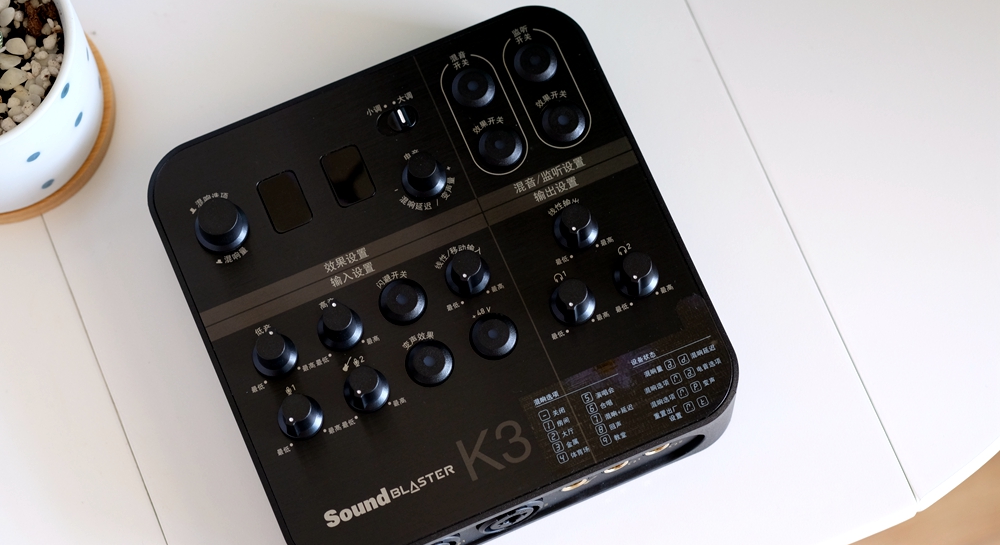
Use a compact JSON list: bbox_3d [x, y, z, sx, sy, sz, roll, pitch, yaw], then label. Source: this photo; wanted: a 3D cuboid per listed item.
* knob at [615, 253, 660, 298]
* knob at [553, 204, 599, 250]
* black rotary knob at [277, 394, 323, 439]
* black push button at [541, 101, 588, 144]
[{"bbox_3d":[0.045,0.000,0.826,0.015,0.012,0.015,0,74,2],"label":"knob"},{"bbox_3d":[0.025,-0.016,0.832,0.015,0.012,0.015,0,74,2],"label":"knob"},{"bbox_3d":[-0.066,0.046,0.816,0.015,0.012,0.015,0,74,2],"label":"black rotary knob"},{"bbox_3d":[0.021,-0.050,0.824,0.015,0.004,0.015,0,75,0],"label":"black push button"}]

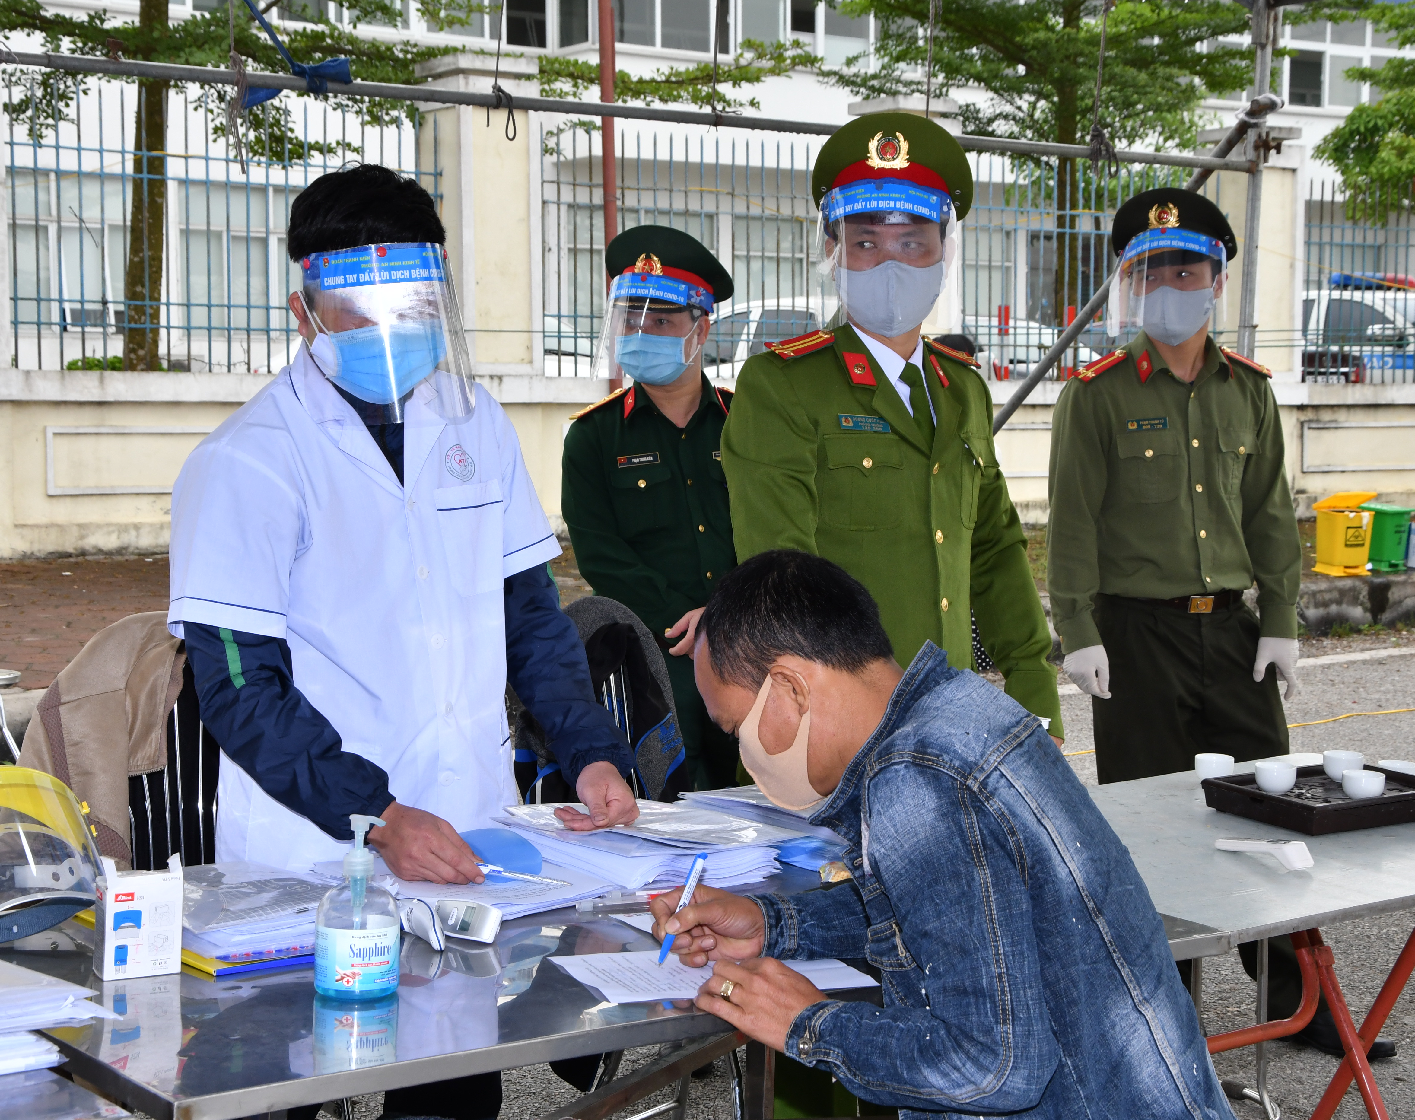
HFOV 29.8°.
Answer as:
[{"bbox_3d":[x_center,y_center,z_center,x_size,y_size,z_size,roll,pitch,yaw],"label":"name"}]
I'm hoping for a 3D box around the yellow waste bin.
[{"bbox_3d":[3.186,-0.131,13.300,0.255,0.410,0.275,-1,6,-14],"label":"yellow waste bin"}]

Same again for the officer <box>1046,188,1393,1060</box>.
[{"bbox_3d":[0.990,0.141,5.342,0.600,1.740,0.420,-3,7,-30],"label":"officer"}]

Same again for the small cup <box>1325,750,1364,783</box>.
[{"bbox_3d":[1.009,0.329,4.215,0.065,0.043,0.065,0,6,0],"label":"small cup"}]

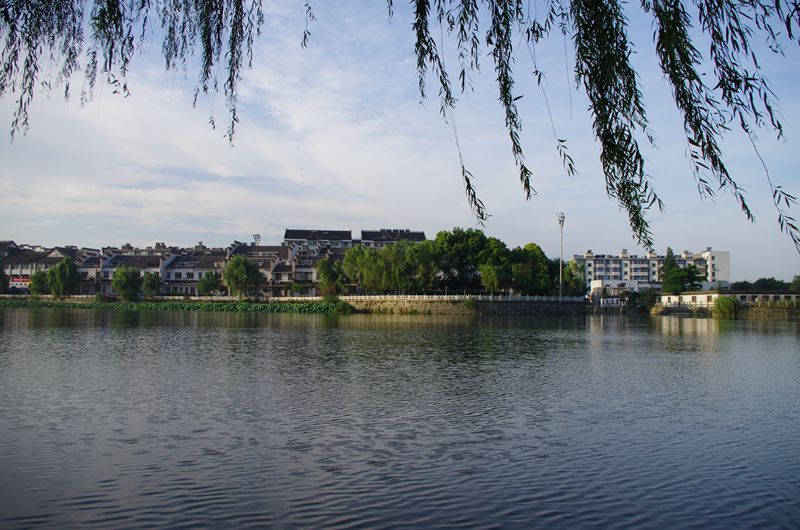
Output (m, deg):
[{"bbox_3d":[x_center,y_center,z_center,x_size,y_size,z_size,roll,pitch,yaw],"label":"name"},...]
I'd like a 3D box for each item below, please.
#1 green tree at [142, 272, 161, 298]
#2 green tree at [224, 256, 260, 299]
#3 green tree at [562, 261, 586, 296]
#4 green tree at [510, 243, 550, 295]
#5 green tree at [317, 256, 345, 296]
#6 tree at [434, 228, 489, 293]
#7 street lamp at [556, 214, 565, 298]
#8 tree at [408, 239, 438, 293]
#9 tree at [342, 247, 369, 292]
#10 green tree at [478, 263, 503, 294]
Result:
[{"bbox_3d":[-59.760,4.930,144.000,4.330,6.250,4.200,0,-3,0],"label":"green tree"},{"bbox_3d":[-37.057,3.039,140.000,8.884,10.989,8.884,0,-3,0],"label":"green tree"},{"bbox_3d":[35.840,2.980,123.000,4.930,7.810,4.780,0,-3,0],"label":"green tree"},{"bbox_3d":[30.947,1.541,142.000,9.486,13.754,9.486,0,-3,0],"label":"green tree"},{"bbox_3d":[-15.090,2.660,130.000,6.080,9.010,5.900,0,-3,0],"label":"green tree"},{"bbox_3d":[14.173,-0.115,138.000,12.445,16.593,12.445,0,-3,0],"label":"tree"},{"bbox_3d":[31.090,-1.700,116.000,1.500,16.950,1.500,0,-3,0],"label":"street lamp"},{"bbox_3d":[5.141,0.985,131.000,6.563,13.564,6.563,0,-3,0],"label":"tree"},{"bbox_3d":[-9.810,1.430,132.000,5.730,11.020,5.560,0,-3,0],"label":"tree"},{"bbox_3d":[17.990,2.980,119.000,4.770,6.960,4.630,0,-3,0],"label":"green tree"}]

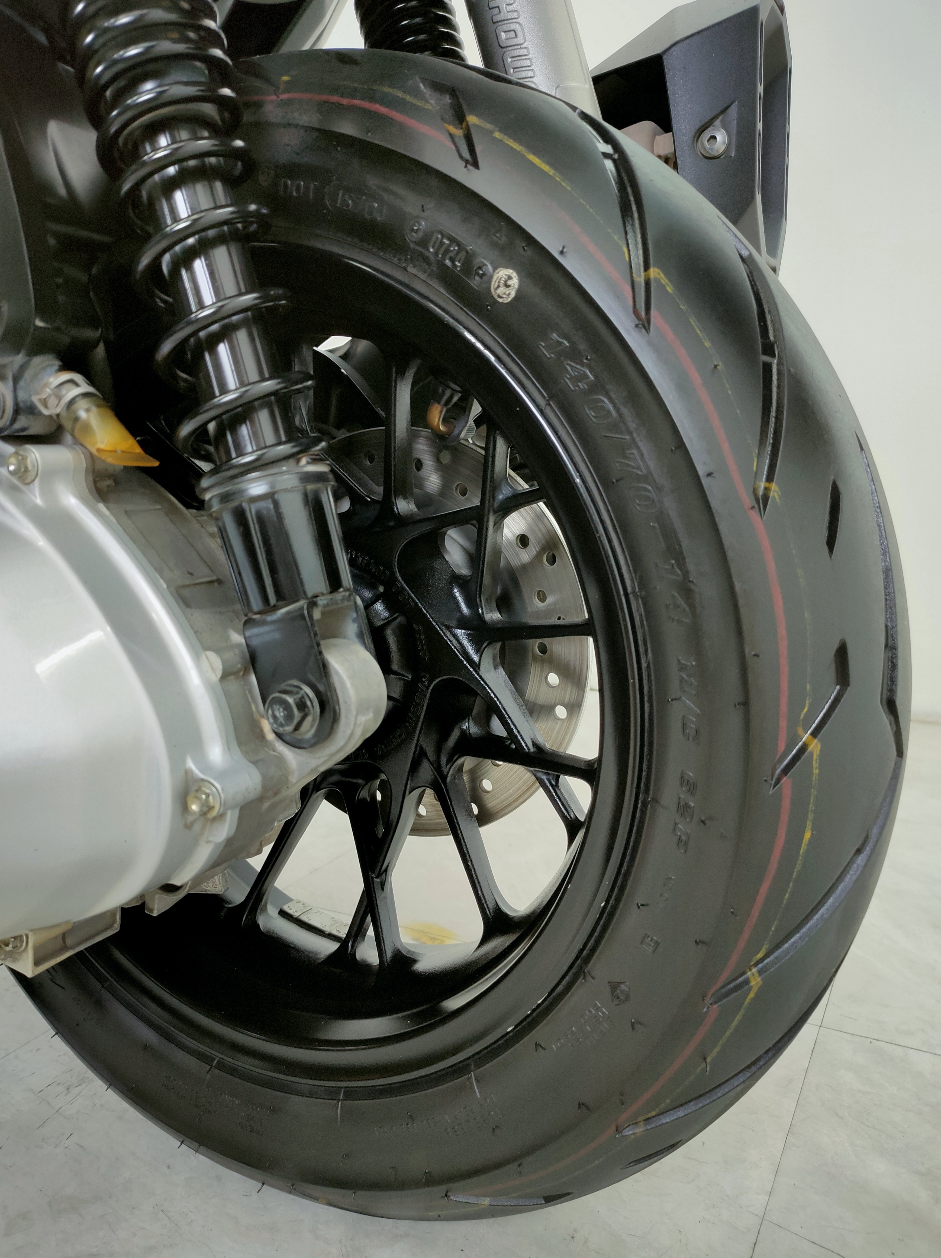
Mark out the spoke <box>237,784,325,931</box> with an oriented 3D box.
[{"bbox_3d":[-0.102,0.121,0.628,0.011,0.084,0.018,26,-4,23],"label":"spoke"}]

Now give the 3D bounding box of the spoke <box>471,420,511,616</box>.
[{"bbox_3d":[0.010,-0.050,0.540,0.011,0.100,0.018,28,47,22],"label":"spoke"}]

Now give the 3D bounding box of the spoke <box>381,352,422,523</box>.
[{"bbox_3d":[-0.034,-0.093,0.554,0.011,0.081,0.018,26,44,23],"label":"spoke"}]

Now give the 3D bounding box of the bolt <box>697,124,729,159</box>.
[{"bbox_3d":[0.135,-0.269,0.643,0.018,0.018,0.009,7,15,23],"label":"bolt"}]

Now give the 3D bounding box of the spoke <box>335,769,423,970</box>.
[{"bbox_3d":[-0.045,0.122,0.599,0.043,0.097,0.021,-2,-12,29],"label":"spoke"}]

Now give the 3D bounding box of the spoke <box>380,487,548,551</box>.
[{"bbox_3d":[0.000,-0.050,0.544,0.018,0.015,0.108,-16,3,-43],"label":"spoke"}]

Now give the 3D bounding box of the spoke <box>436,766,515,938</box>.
[{"bbox_3d":[0.002,0.108,0.569,0.018,0.011,0.084,15,42,-46],"label":"spoke"}]

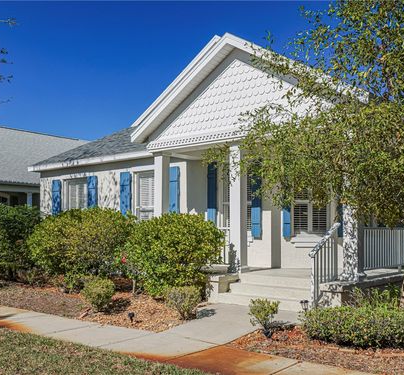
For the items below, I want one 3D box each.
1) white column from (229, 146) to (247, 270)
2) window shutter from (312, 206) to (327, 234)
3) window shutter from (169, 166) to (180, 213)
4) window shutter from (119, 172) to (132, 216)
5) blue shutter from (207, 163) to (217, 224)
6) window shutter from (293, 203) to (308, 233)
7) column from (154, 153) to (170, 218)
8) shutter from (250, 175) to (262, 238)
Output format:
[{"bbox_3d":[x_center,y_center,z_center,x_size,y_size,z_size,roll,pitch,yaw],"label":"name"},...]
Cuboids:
[{"bbox_3d":[0.823,0.483,11.605,0.319,2.802,0.299,-4,-6,42],"label":"white column"},{"bbox_3d":[2.806,0.716,12.382,0.412,0.711,0.052,-4,-6,42],"label":"window shutter"},{"bbox_3d":[-0.823,0.403,14.070,0.443,1.916,0.052,-4,-6,42],"label":"window shutter"},{"bbox_3d":[-2.283,0.509,15.380,0.479,1.916,0.052,-4,-6,42],"label":"window shutter"},{"bbox_3d":[0.254,0.370,14.112,0.324,1.988,0.052,-4,-6,42],"label":"blue shutter"},{"bbox_3d":[2.418,0.744,12.731,0.448,0.711,0.052,-4,-6,42],"label":"window shutter"},{"bbox_3d":[-1.014,0.611,13.254,0.309,2.812,0.299,-4,-6,42],"label":"column"},{"bbox_3d":[1.355,0.290,13.124,0.309,1.988,0.052,-4,-6,42],"label":"shutter"}]

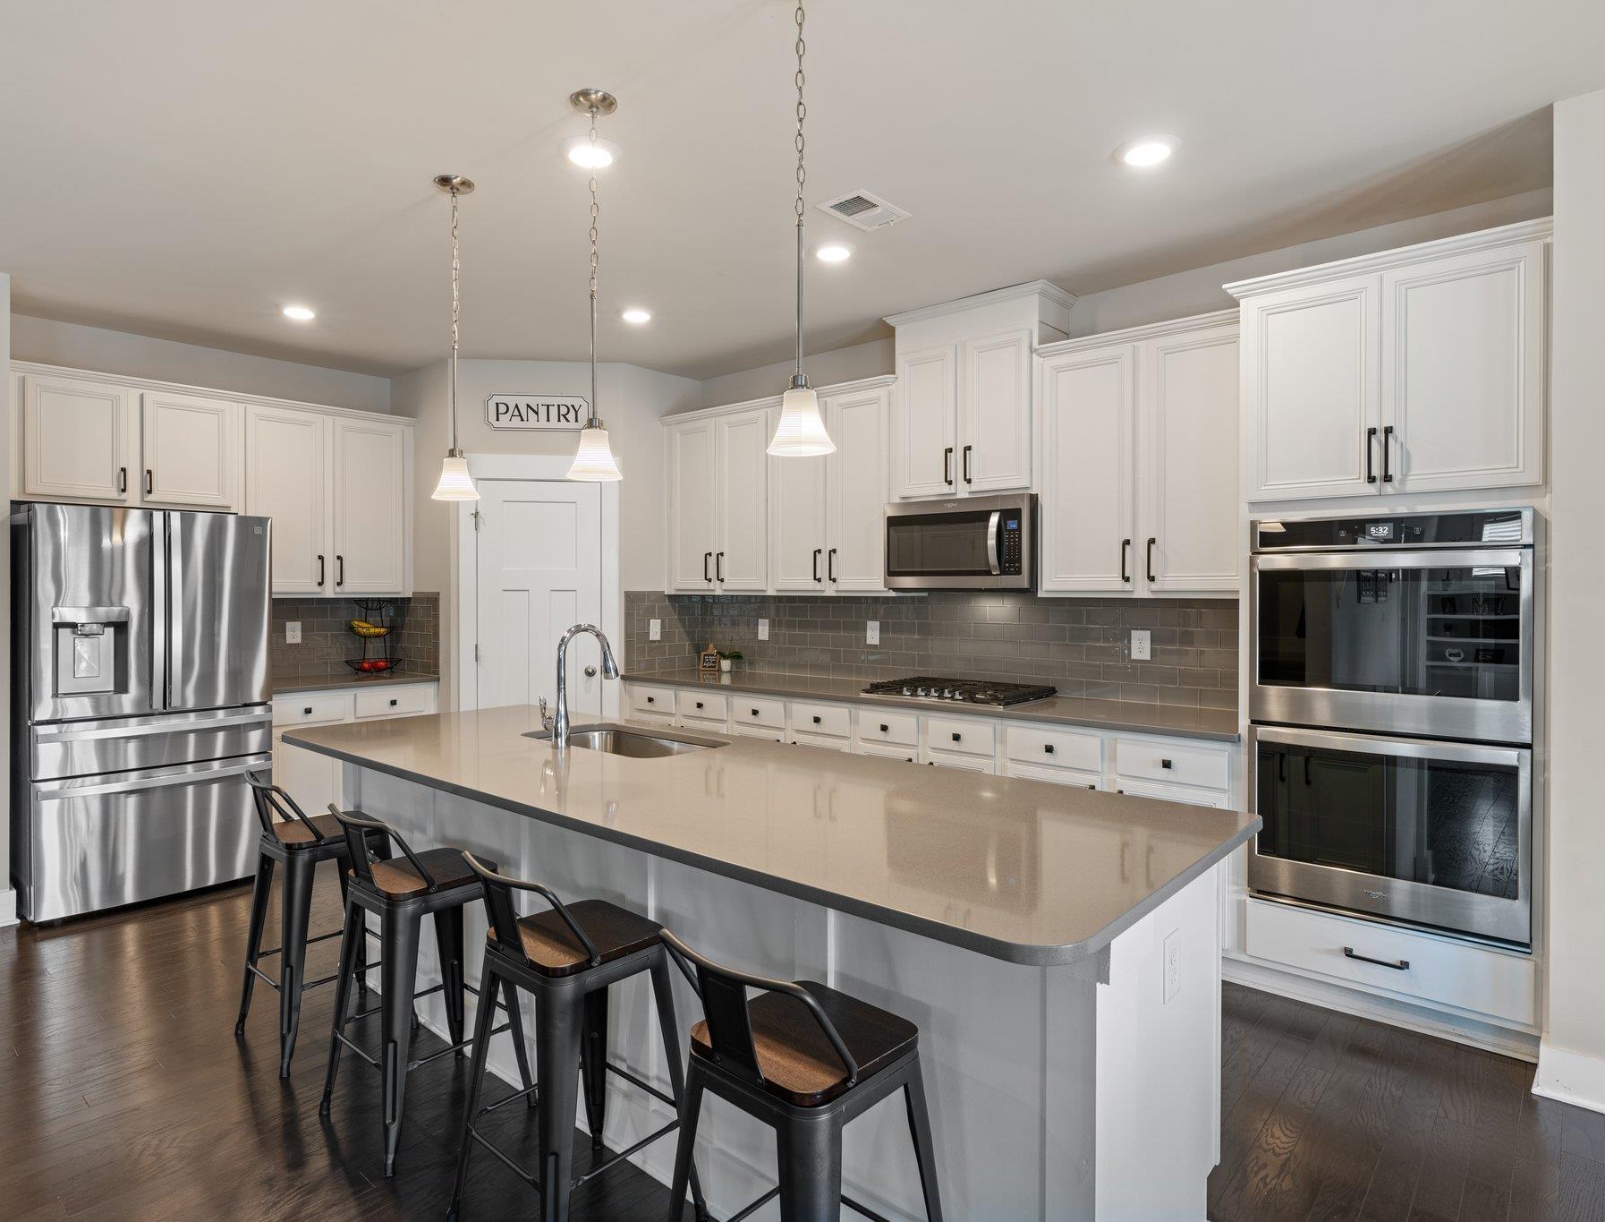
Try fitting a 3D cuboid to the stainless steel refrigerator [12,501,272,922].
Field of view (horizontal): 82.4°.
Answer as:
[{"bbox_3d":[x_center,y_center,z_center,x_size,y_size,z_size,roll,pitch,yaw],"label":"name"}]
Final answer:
[{"bbox_3d":[-3.218,0.430,4.448,0.830,1.774,0.907,1,2,42],"label":"stainless steel refrigerator"}]

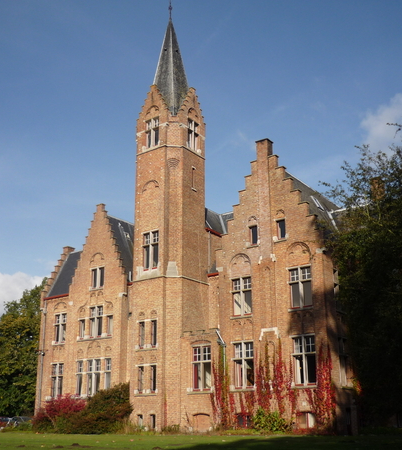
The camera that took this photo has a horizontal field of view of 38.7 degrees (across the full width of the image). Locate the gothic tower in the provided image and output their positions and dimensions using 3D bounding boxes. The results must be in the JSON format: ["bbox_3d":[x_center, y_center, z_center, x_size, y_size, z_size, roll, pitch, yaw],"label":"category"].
[{"bbox_3d":[-2.565,-2.152,46.625,4.944,35.844,4.893,-14,-23,34],"label":"gothic tower"}]

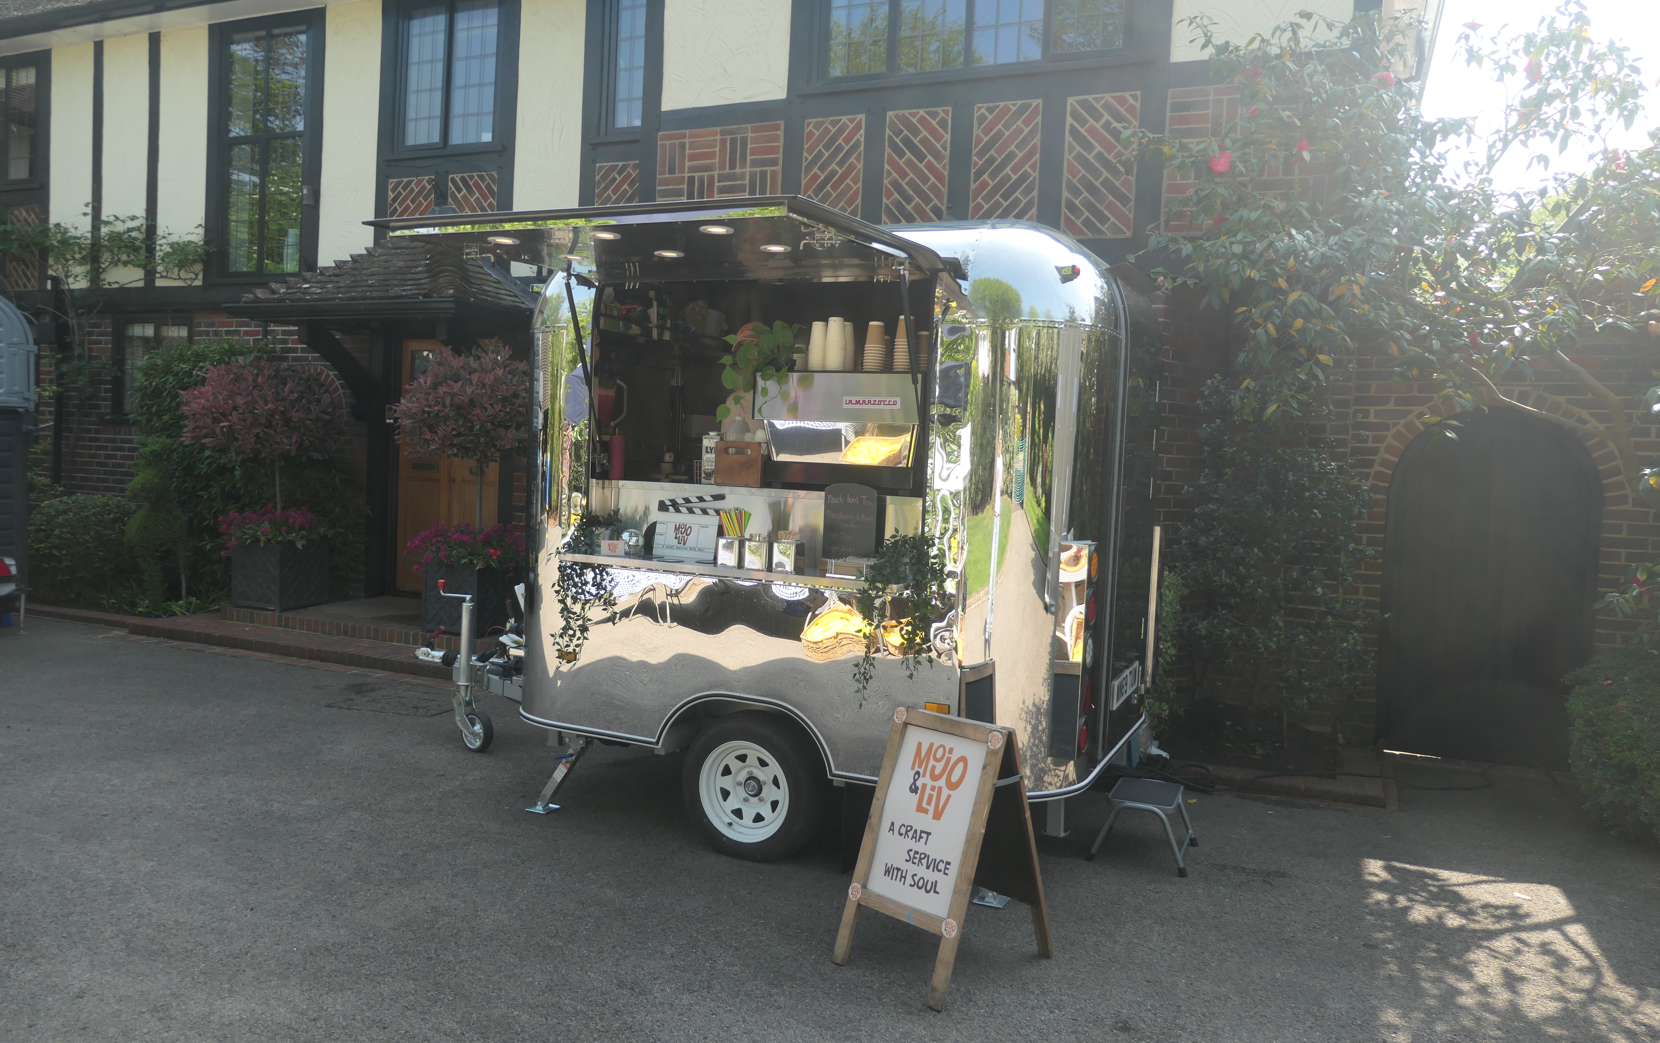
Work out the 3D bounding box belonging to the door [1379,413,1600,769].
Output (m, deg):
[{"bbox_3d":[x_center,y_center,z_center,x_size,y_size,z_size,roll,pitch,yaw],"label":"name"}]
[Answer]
[{"bbox_3d":[3.787,0.370,6.389,1.070,2.040,0.100,4,2,22],"label":"door"}]

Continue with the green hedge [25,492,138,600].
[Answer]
[{"bbox_3d":[-6.686,0.232,9.880,1.250,0.980,0.900,4,2,22],"label":"green hedge"}]

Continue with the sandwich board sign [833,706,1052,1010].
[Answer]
[{"bbox_3d":[0.358,0.981,3.418,0.420,0.760,0.540,5,3,41],"label":"sandwich board sign"}]

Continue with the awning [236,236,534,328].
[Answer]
[{"bbox_3d":[-3.490,-1.941,8.687,2.300,0.820,1.000,4,2,22],"label":"awning"}]

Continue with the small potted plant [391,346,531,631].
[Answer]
[{"bbox_3d":[-2.631,-0.241,8.208,1.150,2.100,1.120,4,2,22],"label":"small potted plant"}]

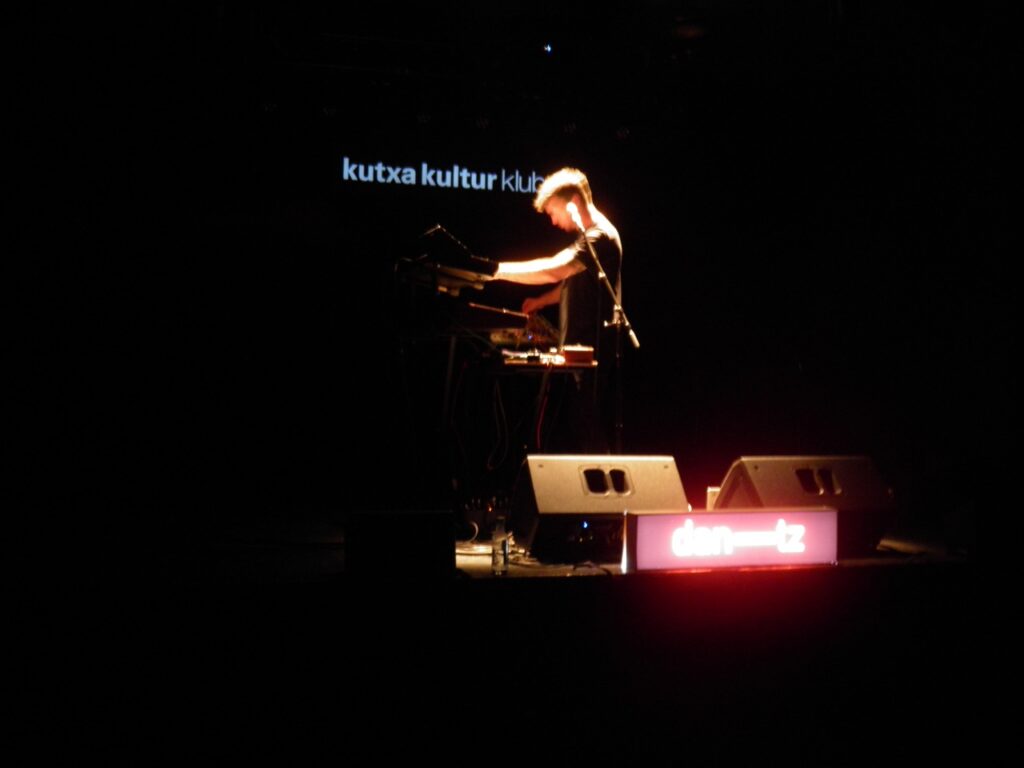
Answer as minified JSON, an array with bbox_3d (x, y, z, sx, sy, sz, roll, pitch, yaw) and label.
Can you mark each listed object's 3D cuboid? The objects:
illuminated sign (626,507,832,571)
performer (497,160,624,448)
[{"bbox_3d":[0.762,0.551,4.060,0.775,0.200,0.130,1,-3,-15],"label":"illuminated sign"},{"bbox_3d":[0.217,-0.141,5.264,0.570,1.704,0.500,0,-3,-9],"label":"performer"}]

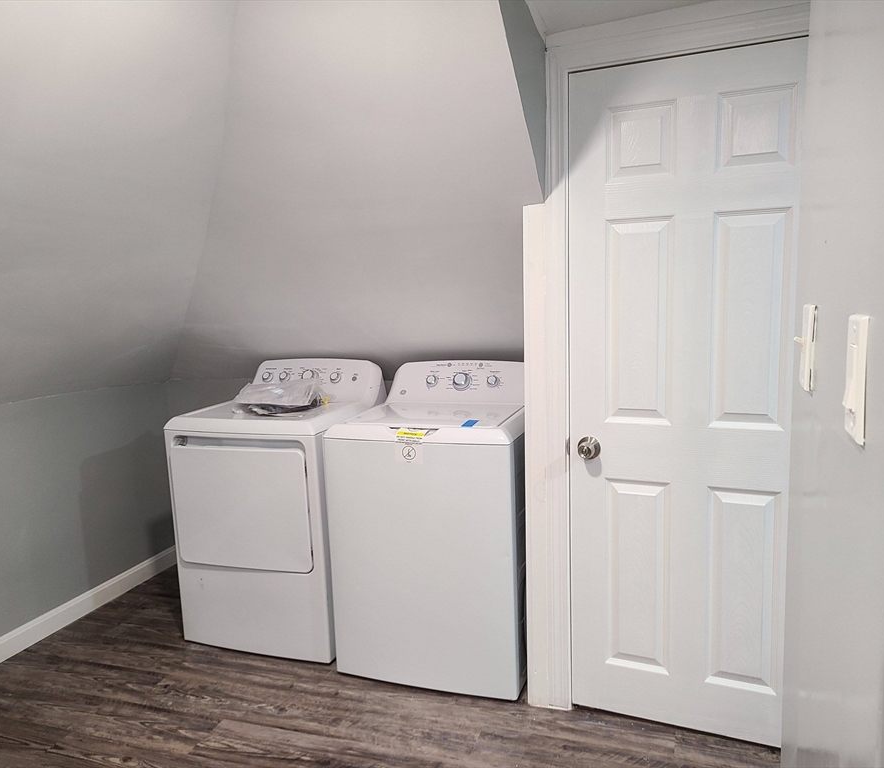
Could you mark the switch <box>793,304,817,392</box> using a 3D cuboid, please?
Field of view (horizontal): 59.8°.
[{"bbox_3d":[0.512,-0.054,1.089,0.021,0.115,0.072,1,9,19],"label":"switch"}]

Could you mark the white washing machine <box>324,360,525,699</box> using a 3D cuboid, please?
[{"bbox_3d":[0.025,0.494,2.961,0.685,1.100,0.680,1,9,19],"label":"white washing machine"}]

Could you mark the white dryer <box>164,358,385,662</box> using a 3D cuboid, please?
[{"bbox_3d":[-0.638,0.472,3.250,0.685,1.100,0.690,1,9,20],"label":"white dryer"}]

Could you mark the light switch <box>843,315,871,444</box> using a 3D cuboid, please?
[{"bbox_3d":[0.386,-0.007,0.723,0.014,0.115,0.072,1,9,19],"label":"light switch"}]

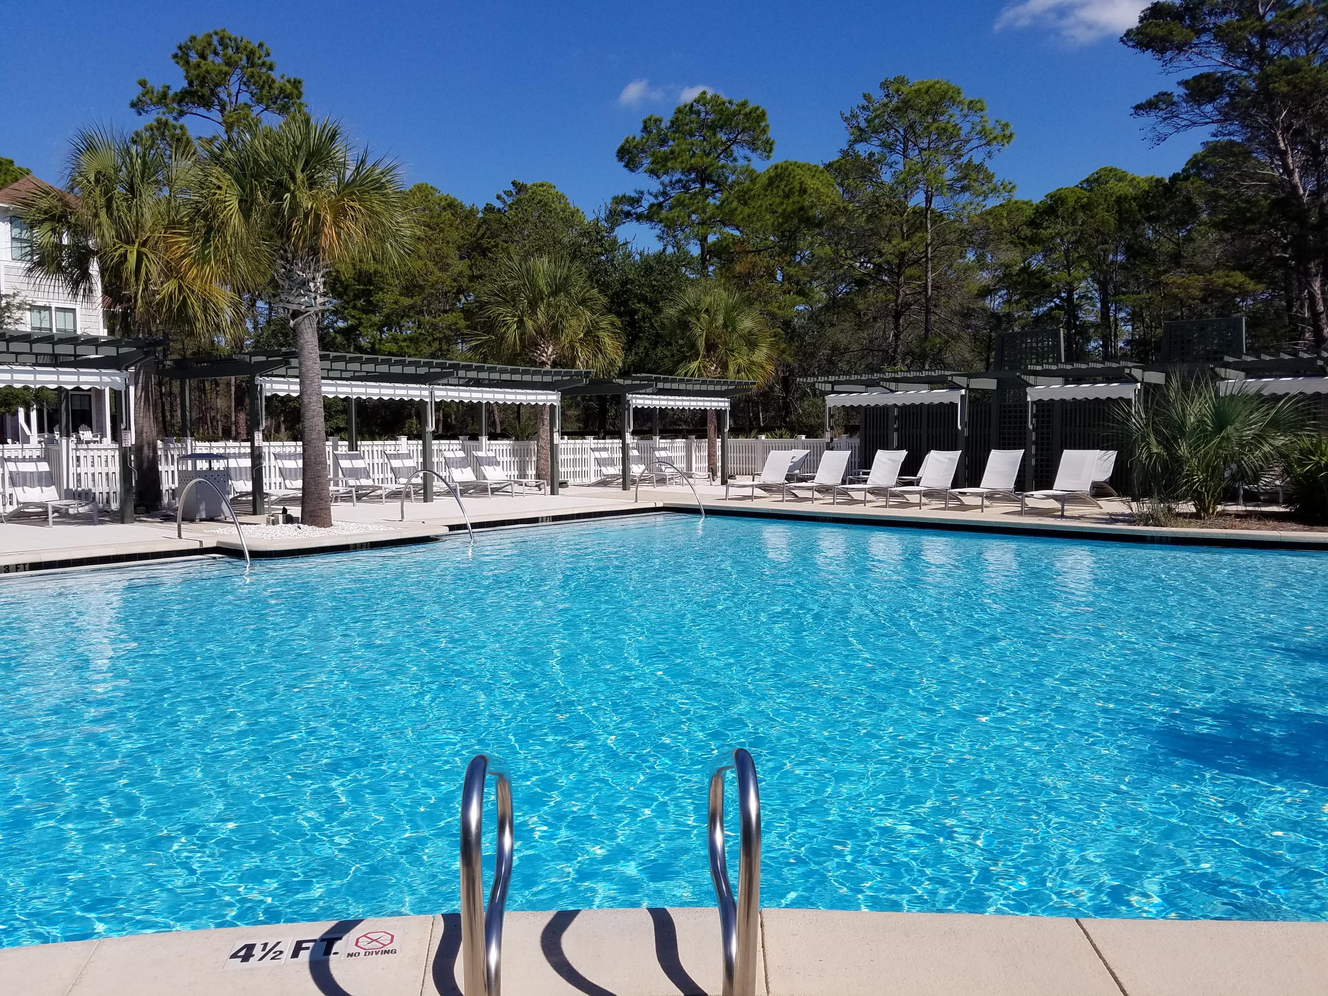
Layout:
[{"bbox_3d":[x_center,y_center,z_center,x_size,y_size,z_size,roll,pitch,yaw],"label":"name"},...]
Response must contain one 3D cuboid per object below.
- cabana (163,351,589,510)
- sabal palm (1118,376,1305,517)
[{"bbox_3d":[-6.001,-1.431,21.820,4.600,3.000,8.646,3,5,39],"label":"cabana"},{"bbox_3d":[9.450,-0.899,17.277,2.830,2.500,2.830,2,4,29],"label":"sabal palm"}]

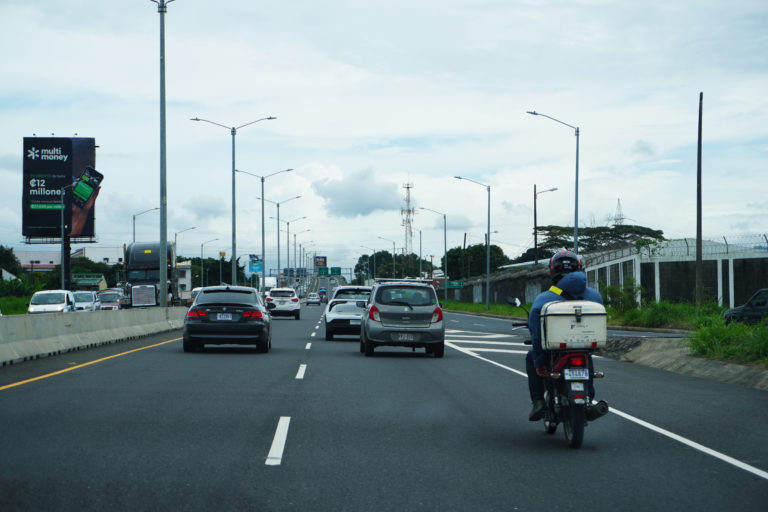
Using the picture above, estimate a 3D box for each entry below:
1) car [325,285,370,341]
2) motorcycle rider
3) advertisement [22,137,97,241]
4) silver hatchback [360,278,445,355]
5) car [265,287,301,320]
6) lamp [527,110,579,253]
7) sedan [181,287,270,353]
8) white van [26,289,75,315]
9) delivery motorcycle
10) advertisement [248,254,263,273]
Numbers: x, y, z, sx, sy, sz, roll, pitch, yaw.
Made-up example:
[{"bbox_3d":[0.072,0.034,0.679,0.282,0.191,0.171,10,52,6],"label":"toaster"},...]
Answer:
[{"bbox_3d":[-0.720,1.590,43.800,1.810,1.530,4.350,0,-1,-2],"label":"car"},{"bbox_3d":[1.540,0.695,13.200,0.690,1.470,0.780,0,-1,-3],"label":"motorcycle rider"},{"bbox_3d":[-34.384,-7.152,165.000,7.600,10.600,0.800,0,-1,-3],"label":"advertisement"},{"bbox_3d":[0.350,1.270,32.500,1.620,1.570,3.600,0,-1,-2],"label":"silver hatchback"},{"bbox_3d":[-5.220,2.490,80.500,1.820,1.660,4.420,0,-1,-2],"label":"car"},{"bbox_3d":[8.116,-2.023,75.000,2.500,10.000,0.300,0,-1,-2],"label":"lamp"},{"bbox_3d":[-3.390,1.385,34.400,1.780,1.400,4.580,0,-1,-2],"label":"sedan"},{"bbox_3d":[-16.850,2.640,79.000,1.720,1.780,4.150,0,-1,-2],"label":"white van"},{"bbox_3d":[1.520,0.975,13.250,0.770,1.200,1.980,0,-1,-3],"label":"delivery motorcycle"},{"bbox_3d":[-35.941,2.119,440.000,4.200,4.900,0.500,0,-1,-3],"label":"advertisement"}]

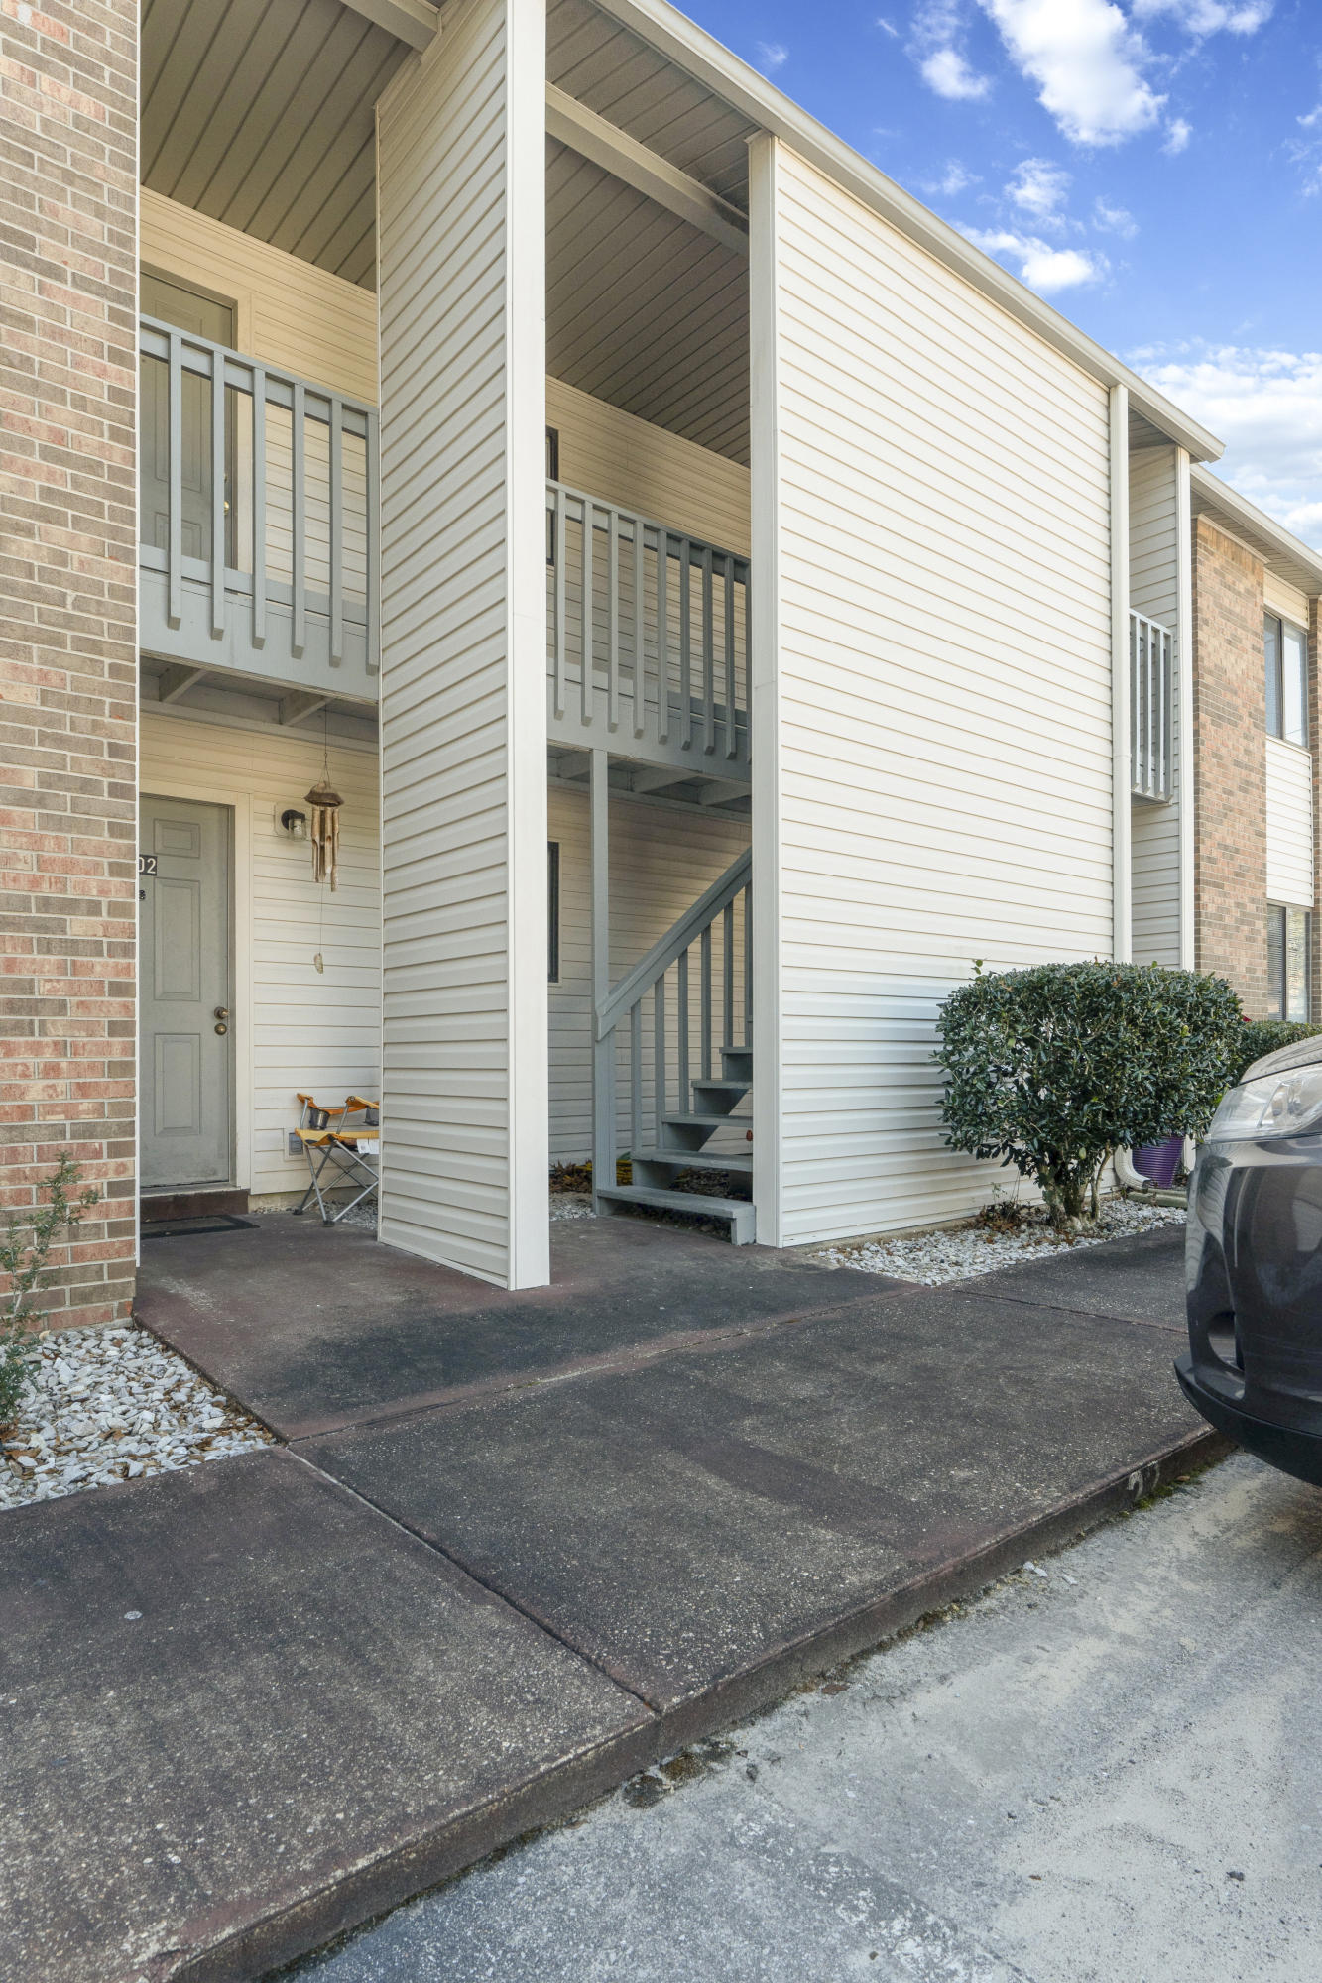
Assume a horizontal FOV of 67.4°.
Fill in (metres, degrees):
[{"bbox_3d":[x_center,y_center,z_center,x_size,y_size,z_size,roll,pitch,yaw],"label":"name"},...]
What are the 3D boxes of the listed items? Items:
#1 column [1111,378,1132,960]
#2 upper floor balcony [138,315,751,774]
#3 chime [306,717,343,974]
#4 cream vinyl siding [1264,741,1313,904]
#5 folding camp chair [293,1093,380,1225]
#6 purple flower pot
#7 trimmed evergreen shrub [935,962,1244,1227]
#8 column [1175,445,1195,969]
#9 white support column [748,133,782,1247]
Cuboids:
[{"bbox_3d":[3.020,-1.335,6.470,0.110,5.150,0.100,1,-2,-38],"label":"column"},{"bbox_3d":[-1.120,-2.040,5.570,3.700,1.420,1.100,1,-2,-38],"label":"upper floor balcony"},{"bbox_3d":[-1.600,-0.700,4.750,0.170,1.220,0.170,1,-2,-38],"label":"chime"},{"bbox_3d":[5.960,-1.590,9.410,1.120,1.530,0.080,1,-2,-38],"label":"cream vinyl siding"},{"bbox_3d":[-1.610,0.790,5.410,0.620,0.860,0.760,1,-2,-38],"label":"folding camp chair"},{"bbox_3d":[3.480,1.140,6.950,0.410,0.420,0.410,0,-1,0],"label":"purple flower pot"},{"bbox_3d":[2.310,0.550,5.480,1.580,1.410,1.380,1,-2,-38],"label":"trimmed evergreen shrub"},{"bbox_3d":[3.750,-1.250,7.120,0.180,5.200,0.110,1,-2,-38],"label":"column"},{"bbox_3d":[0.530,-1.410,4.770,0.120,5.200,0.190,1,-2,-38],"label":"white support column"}]

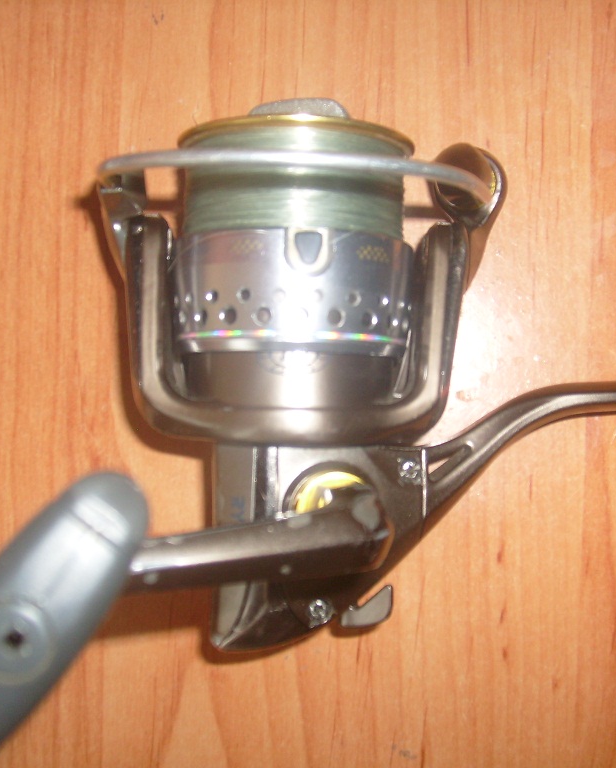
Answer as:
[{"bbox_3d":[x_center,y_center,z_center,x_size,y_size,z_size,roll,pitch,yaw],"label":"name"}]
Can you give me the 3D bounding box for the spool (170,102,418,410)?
[{"bbox_3d":[-0.003,-0.026,0.220,0.051,0.051,0.059,1,92,0],"label":"spool"}]

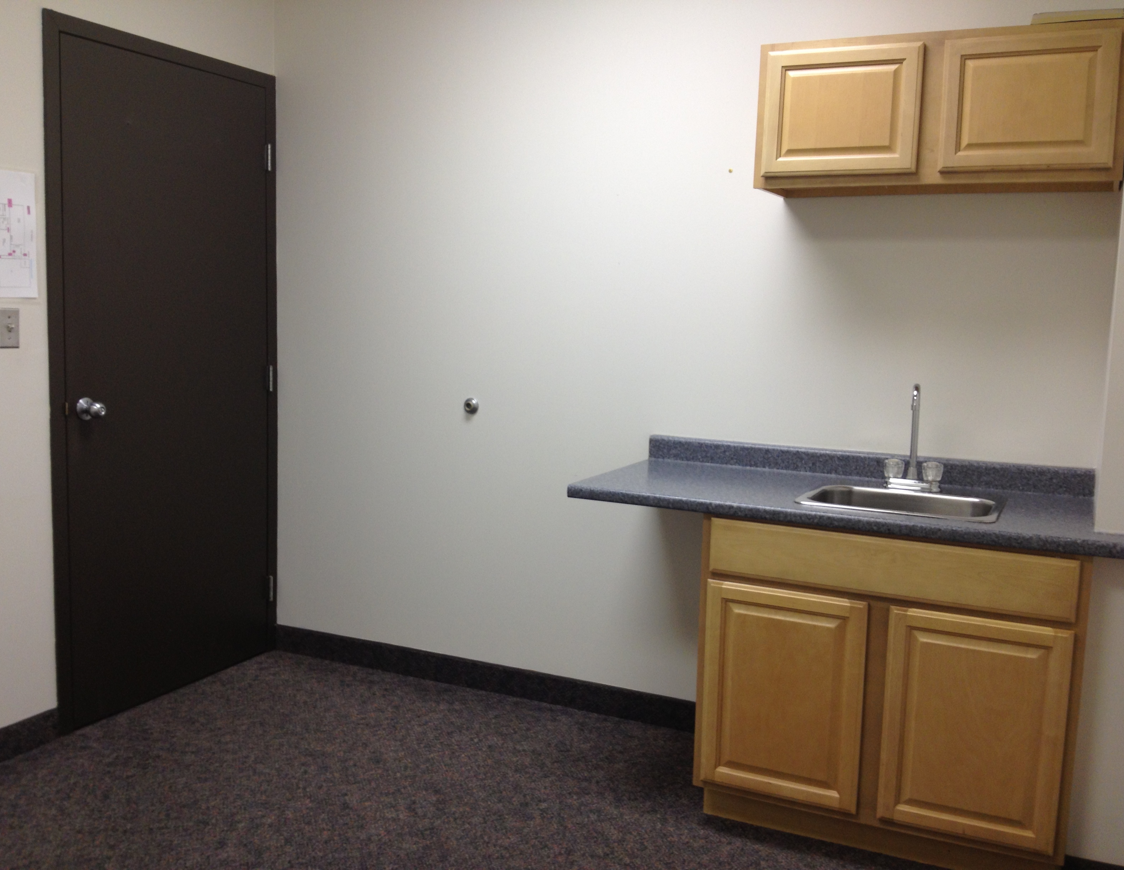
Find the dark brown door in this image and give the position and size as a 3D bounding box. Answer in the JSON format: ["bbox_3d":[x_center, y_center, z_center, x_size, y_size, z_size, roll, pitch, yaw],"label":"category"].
[{"bbox_3d":[-1.322,-0.196,3.992,0.060,2.185,1.037,5,7,25],"label":"dark brown door"}]

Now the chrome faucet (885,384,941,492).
[{"bbox_3d":[0.967,0.007,3.243,0.160,0.296,0.145,5,7,25],"label":"chrome faucet"}]

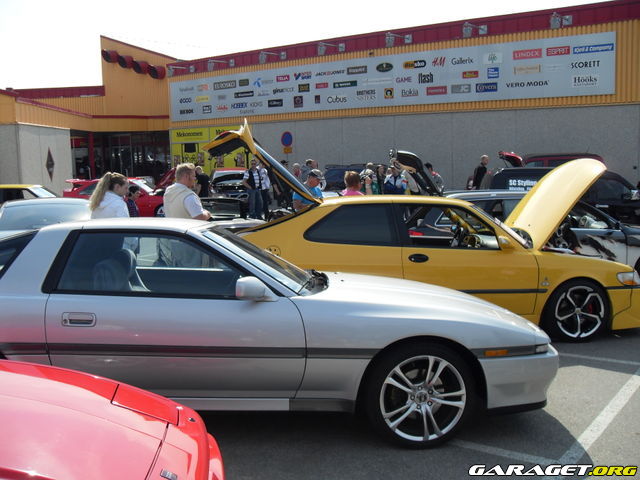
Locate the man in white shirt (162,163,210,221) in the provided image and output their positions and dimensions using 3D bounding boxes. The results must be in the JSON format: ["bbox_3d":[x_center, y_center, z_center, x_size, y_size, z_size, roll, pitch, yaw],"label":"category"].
[{"bbox_3d":[-1.390,0.051,6.612,0.420,1.710,0.500,-5,8,-28],"label":"man in white shirt"}]

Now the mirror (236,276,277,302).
[{"bbox_3d":[-0.385,0.293,3.720,0.230,0.140,0.200,0,8,4],"label":"mirror"}]

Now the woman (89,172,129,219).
[{"bbox_3d":[-2.092,0.127,6.355,0.380,1.610,0.460,-3,8,-20],"label":"woman"}]

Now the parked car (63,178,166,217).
[{"bbox_3d":[-5.427,-1.172,18.653,4.200,1.420,1.740,1,7,12],"label":"parked car"}]

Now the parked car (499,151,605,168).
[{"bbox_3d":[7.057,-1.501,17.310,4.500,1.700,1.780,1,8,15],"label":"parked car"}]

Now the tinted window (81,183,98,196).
[{"bbox_3d":[-6.599,-1.473,18.154,0.750,0.400,0.080,1,-13,12],"label":"tinted window"}]

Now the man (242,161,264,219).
[{"bbox_3d":[-1.660,-1.173,15.914,0.540,1.740,0.360,-5,9,-32],"label":"man"}]

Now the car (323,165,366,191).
[{"bbox_3d":[2.119,-1.344,18.103,4.400,1.620,1.800,2,8,25],"label":"car"}]

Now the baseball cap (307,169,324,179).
[{"bbox_3d":[-0.068,-0.907,8.600,0.270,0.140,0.180,19,12,12],"label":"baseball cap"}]

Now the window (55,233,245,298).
[{"bbox_3d":[-0.945,0.137,3.579,1.079,0.358,0.070,-1,-17,2],"label":"window"}]

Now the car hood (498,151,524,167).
[{"bbox_3d":[4.783,-1.998,15.700,0.800,0.500,1.200,2,8,20],"label":"car hood"}]

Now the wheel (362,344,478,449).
[{"bbox_3d":[0.571,0.875,3.629,0.625,0.625,0.220,-1,7,-3],"label":"wheel"}]

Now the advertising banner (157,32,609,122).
[{"bbox_3d":[0.830,-5.857,24.124,19.435,1.791,0.080,5,9,36],"label":"advertising banner"}]

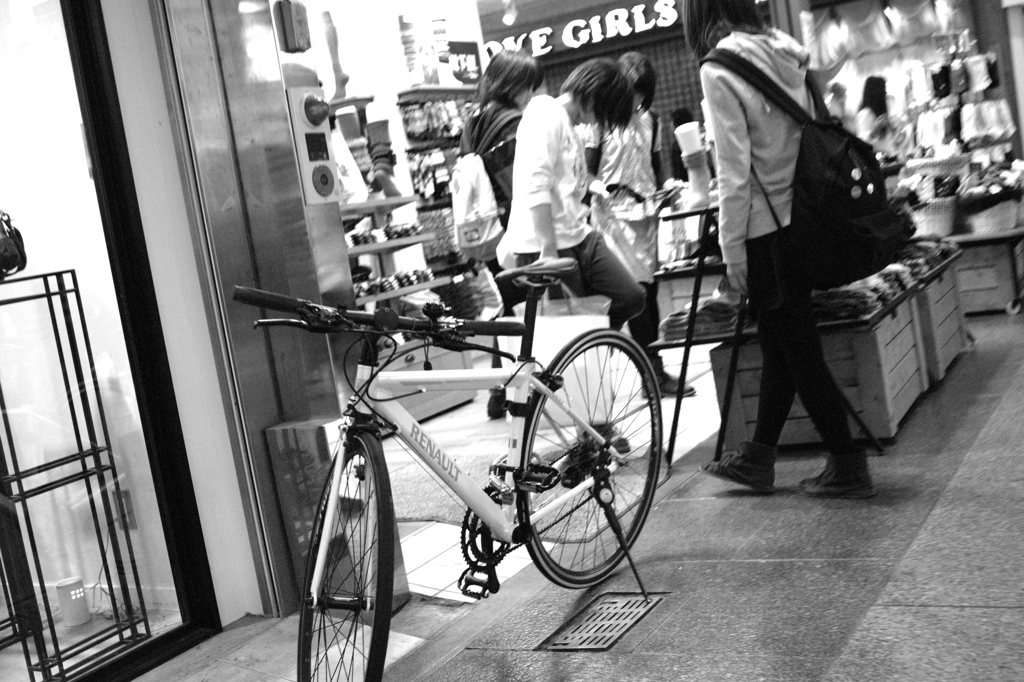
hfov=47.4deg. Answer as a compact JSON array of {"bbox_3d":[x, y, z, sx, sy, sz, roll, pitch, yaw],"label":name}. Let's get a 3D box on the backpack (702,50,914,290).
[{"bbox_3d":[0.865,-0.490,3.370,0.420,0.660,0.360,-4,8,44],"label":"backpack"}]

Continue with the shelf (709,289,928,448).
[{"bbox_3d":[1.207,0.107,4.490,0.600,0.410,0.800,-6,7,29],"label":"shelf"}]

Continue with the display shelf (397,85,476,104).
[{"bbox_3d":[-0.431,-1.488,7.066,0.196,0.050,0.706,-6,7,31],"label":"display shelf"}]

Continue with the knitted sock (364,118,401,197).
[{"bbox_3d":[-0.615,-0.876,5.566,0.160,0.375,0.105,-7,7,25],"label":"knitted sock"}]

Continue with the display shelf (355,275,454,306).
[{"bbox_3d":[-0.634,-0.210,5.479,0.333,0.035,0.804,-6,7,31],"label":"display shelf"}]

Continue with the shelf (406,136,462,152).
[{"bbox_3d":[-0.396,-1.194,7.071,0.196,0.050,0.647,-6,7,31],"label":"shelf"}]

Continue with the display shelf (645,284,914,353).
[{"bbox_3d":[1.096,-0.100,4.580,0.820,0.045,0.970,-6,7,29],"label":"display shelf"}]

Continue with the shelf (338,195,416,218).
[{"bbox_3d":[-0.732,-0.633,5.533,0.255,0.035,0.676,-6,7,31],"label":"shelf"}]

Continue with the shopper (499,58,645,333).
[{"bbox_3d":[0.253,-0.322,4.320,0.570,1.410,0.450,-8,6,12],"label":"shopper"}]

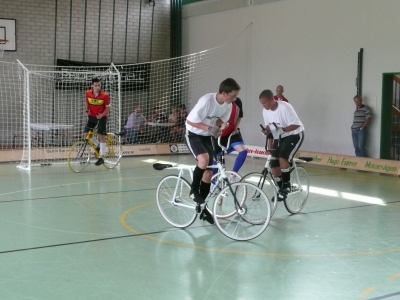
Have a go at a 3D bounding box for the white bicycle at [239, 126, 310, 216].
[{"bbox_3d":[1.016,0.319,8.369,0.450,1.200,1.620,4,7,37],"label":"white bicycle"}]

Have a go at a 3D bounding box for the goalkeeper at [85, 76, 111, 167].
[{"bbox_3d":[-2.153,-0.588,13.350,0.520,1.820,0.450,2,5,13],"label":"goalkeeper"}]

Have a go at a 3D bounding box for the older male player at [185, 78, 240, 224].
[{"bbox_3d":[0.148,0.025,7.500,0.520,1.730,0.600,-4,7,-43],"label":"older male player"}]

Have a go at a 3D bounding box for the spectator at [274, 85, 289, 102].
[{"bbox_3d":[2.103,-0.721,16.500,0.500,1.810,0.320,3,6,24],"label":"spectator"}]

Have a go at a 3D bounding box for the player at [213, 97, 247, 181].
[{"bbox_3d":[0.425,-0.185,9.000,0.500,1.470,0.550,2,6,20],"label":"player"}]

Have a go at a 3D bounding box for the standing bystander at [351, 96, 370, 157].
[{"bbox_3d":[3.662,-0.436,14.500,0.480,1.630,0.360,4,7,37],"label":"standing bystander"}]

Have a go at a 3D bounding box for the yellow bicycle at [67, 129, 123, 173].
[{"bbox_3d":[-2.196,-0.100,13.341,0.450,1.080,1.620,5,7,38],"label":"yellow bicycle"}]

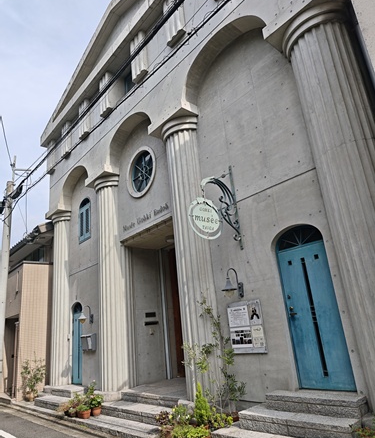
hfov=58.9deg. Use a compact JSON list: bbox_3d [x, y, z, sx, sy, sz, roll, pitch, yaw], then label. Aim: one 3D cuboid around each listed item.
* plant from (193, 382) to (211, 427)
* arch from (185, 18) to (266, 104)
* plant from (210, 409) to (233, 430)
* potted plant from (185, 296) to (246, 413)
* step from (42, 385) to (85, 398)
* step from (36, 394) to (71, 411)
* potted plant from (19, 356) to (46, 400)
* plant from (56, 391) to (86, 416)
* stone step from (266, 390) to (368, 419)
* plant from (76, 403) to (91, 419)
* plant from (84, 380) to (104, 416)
[{"bbox_3d":[0.188,2.604,4.547,0.249,0.637,0.249,-5,-19,-2],"label":"plant"},{"bbox_3d":[0.708,-3.156,6.471,0.430,0.840,2.210,11,-25,-40],"label":"arch"},{"bbox_3d":[0.449,2.722,4.456,0.280,0.290,0.280,11,-24,-40],"label":"plant"},{"bbox_3d":[0.360,2.107,4.983,0.550,1.780,0.830,11,-24,-40],"label":"potted plant"},{"bbox_3d":[-3.264,4.619,8.953,0.573,0.154,1.714,11,-25,-40],"label":"step"},{"bbox_3d":[-3.432,4.796,8.664,0.500,0.158,1.630,11,-25,-40],"label":"step"},{"bbox_3d":[-4.601,4.764,9.976,0.650,1.320,0.680,11,-25,-40],"label":"potted plant"},{"bbox_3d":[-2.552,4.068,7.366,0.500,0.490,0.550,11,-25,-40],"label":"plant"},{"bbox_3d":[1.609,2.345,4.232,0.364,0.163,1.255,11,-25,-40],"label":"stone step"},{"bbox_3d":[-2.001,3.725,6.442,0.269,0.254,0.269,11,-25,-40],"label":"plant"},{"bbox_3d":[-1.850,3.609,6.732,0.340,0.625,0.340,11,-24,-40],"label":"plant"}]

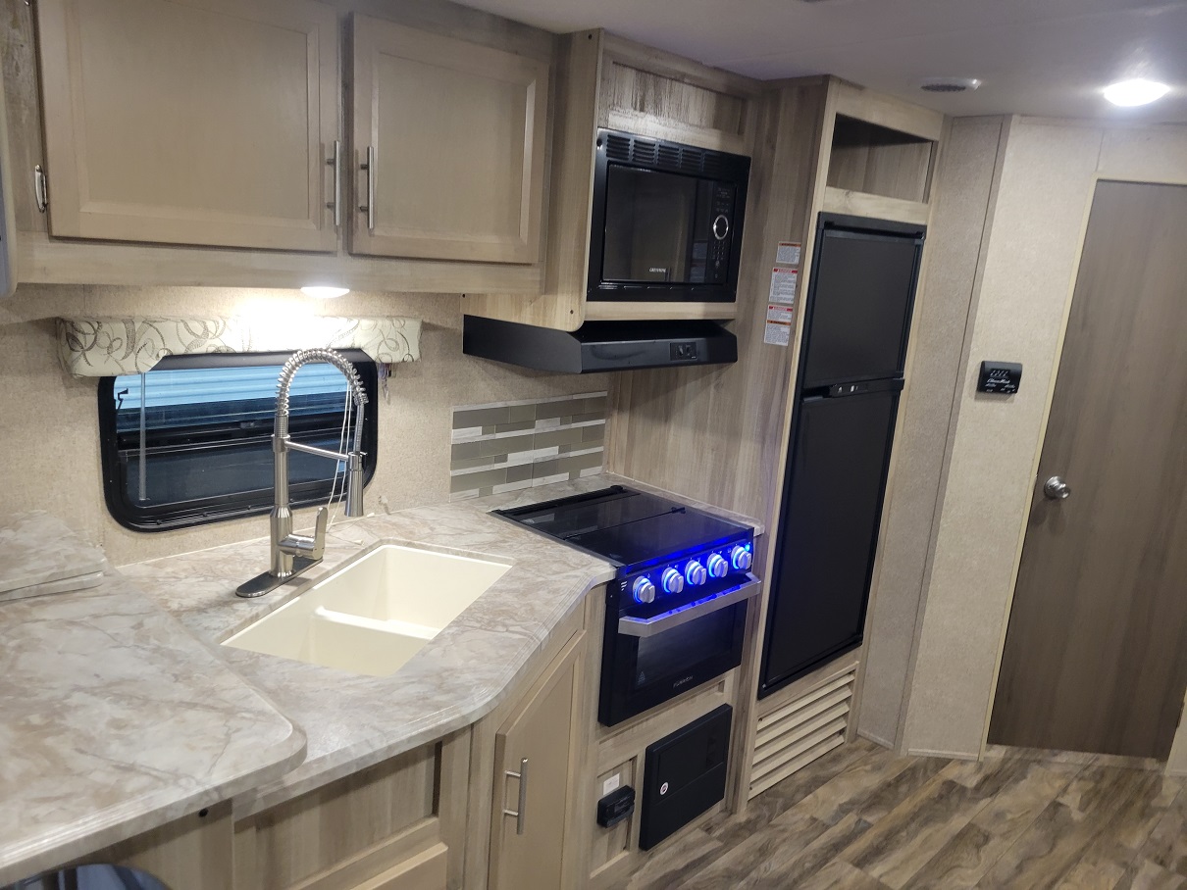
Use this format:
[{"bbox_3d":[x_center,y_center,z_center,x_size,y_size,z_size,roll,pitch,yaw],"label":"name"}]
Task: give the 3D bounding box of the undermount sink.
[{"bbox_3d":[-0.420,0.402,1.795,0.335,0.200,0.605,7,13,13],"label":"undermount sink"}]

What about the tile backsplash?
[{"bbox_3d":[-0.168,-0.003,2.596,0.008,0.264,0.593,16,18,43],"label":"tile backsplash"}]

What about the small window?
[{"bbox_3d":[-0.754,-0.027,1.982,0.045,0.392,0.635,16,18,43],"label":"small window"}]

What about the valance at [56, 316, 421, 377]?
[{"bbox_3d":[-0.710,-0.221,1.911,0.080,0.107,0.757,16,18,43],"label":"valance"}]

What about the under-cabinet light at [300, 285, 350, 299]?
[{"bbox_3d":[-0.541,-0.308,1.794,0.098,0.024,0.098,16,18,43],"label":"under-cabinet light"}]

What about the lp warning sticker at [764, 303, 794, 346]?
[{"bbox_3d":[0.487,-0.314,2.348,0.074,0.100,0.002,16,18,43],"label":"lp warning sticker"}]

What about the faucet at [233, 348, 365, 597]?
[{"bbox_3d":[-0.558,0.042,1.792,0.235,0.477,0.255,8,13,15],"label":"faucet"}]

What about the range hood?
[{"bbox_3d":[0.028,-0.284,2.381,0.460,0.115,0.590,16,18,43],"label":"range hood"}]

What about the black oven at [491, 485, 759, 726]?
[{"bbox_3d":[0.086,0.397,2.396,0.540,0.415,0.530,16,18,43],"label":"black oven"}]

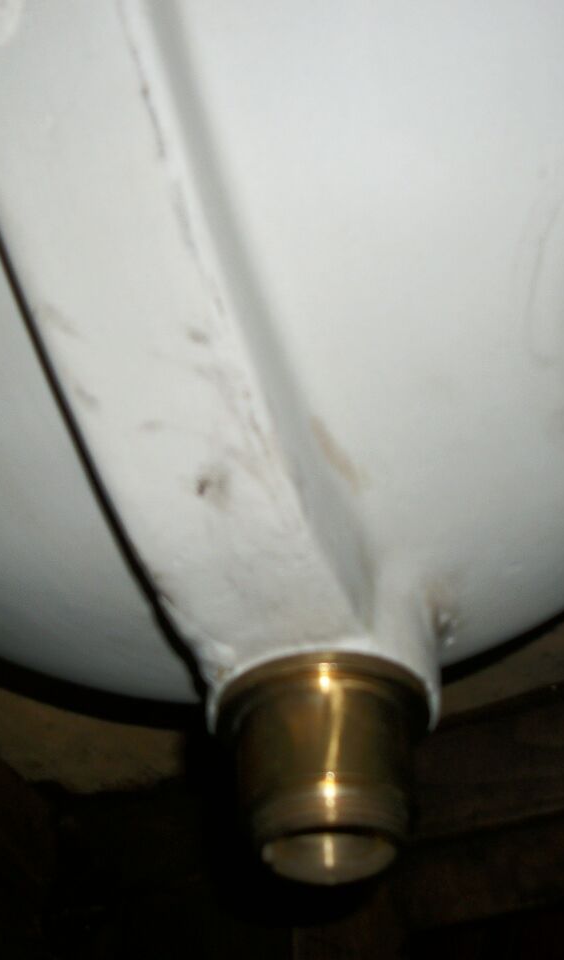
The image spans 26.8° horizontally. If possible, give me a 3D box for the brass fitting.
[{"bbox_3d":[0.011,0.074,0.293,0.055,0.042,0.055,-1,-40,0],"label":"brass fitting"}]

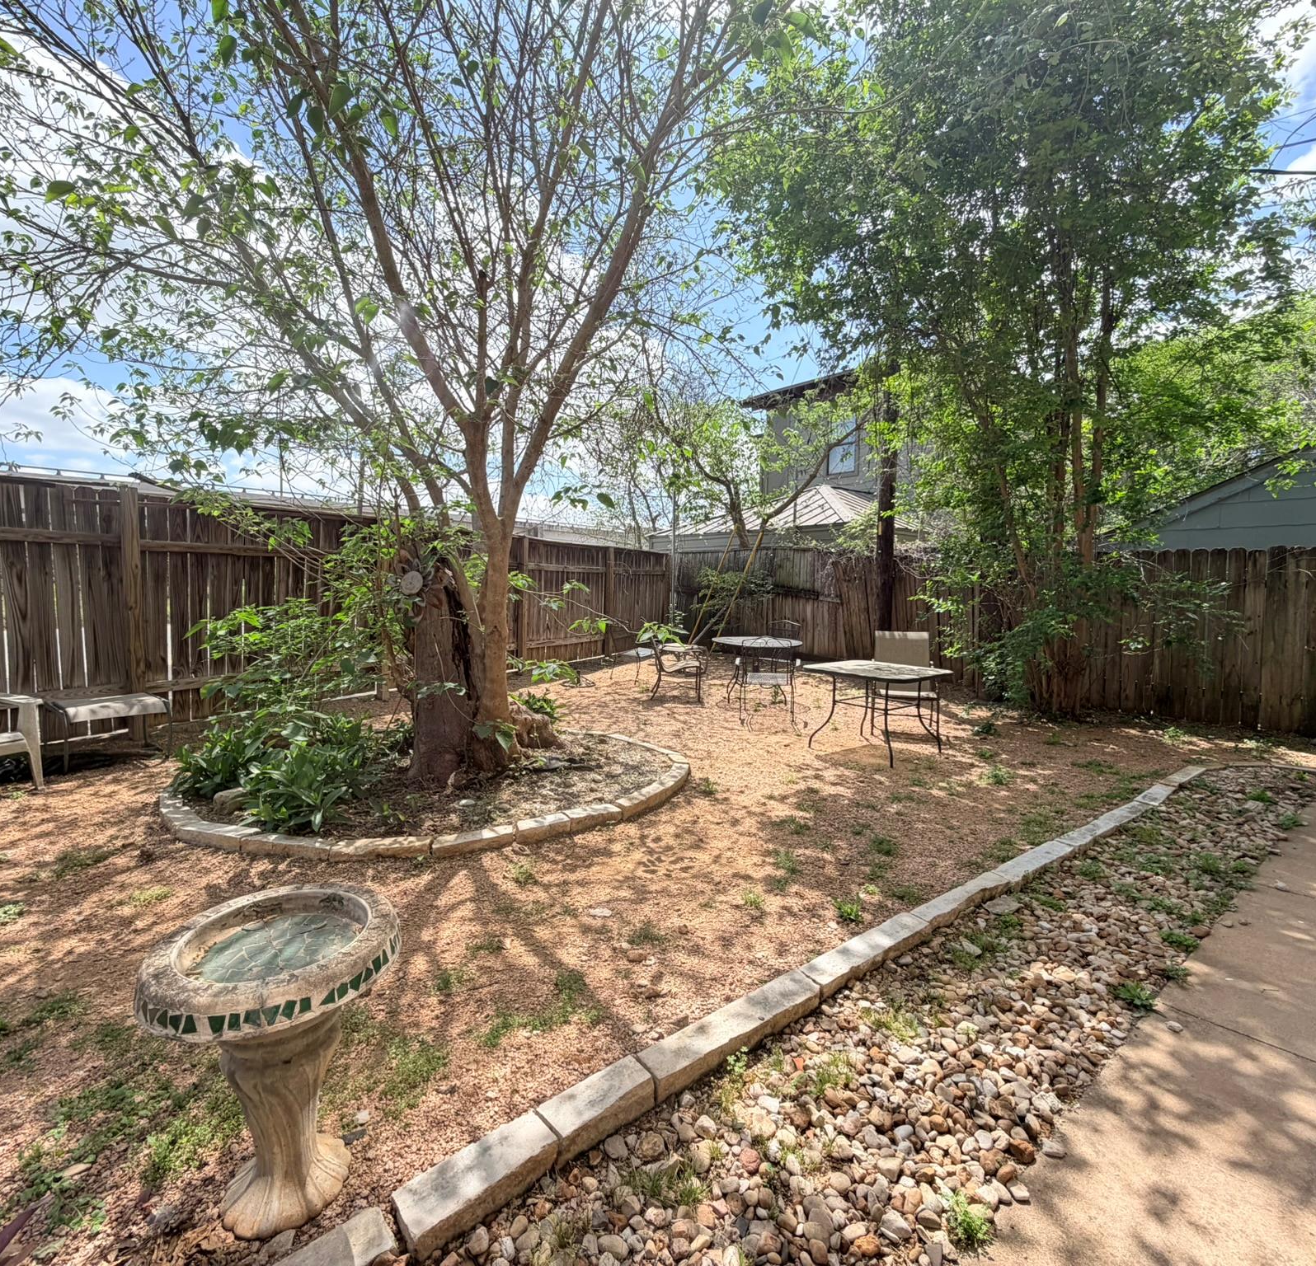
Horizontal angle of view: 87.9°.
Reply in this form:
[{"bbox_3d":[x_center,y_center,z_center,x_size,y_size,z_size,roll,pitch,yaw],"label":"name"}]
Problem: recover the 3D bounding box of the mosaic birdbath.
[{"bbox_3d":[-0.836,0.953,1.527,0.505,0.590,0.505,0,3,0],"label":"mosaic birdbath"}]

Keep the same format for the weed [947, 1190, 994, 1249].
[{"bbox_3d":[0.678,1.272,1.497,0.080,0.055,0.075,-2,4,-25],"label":"weed"}]

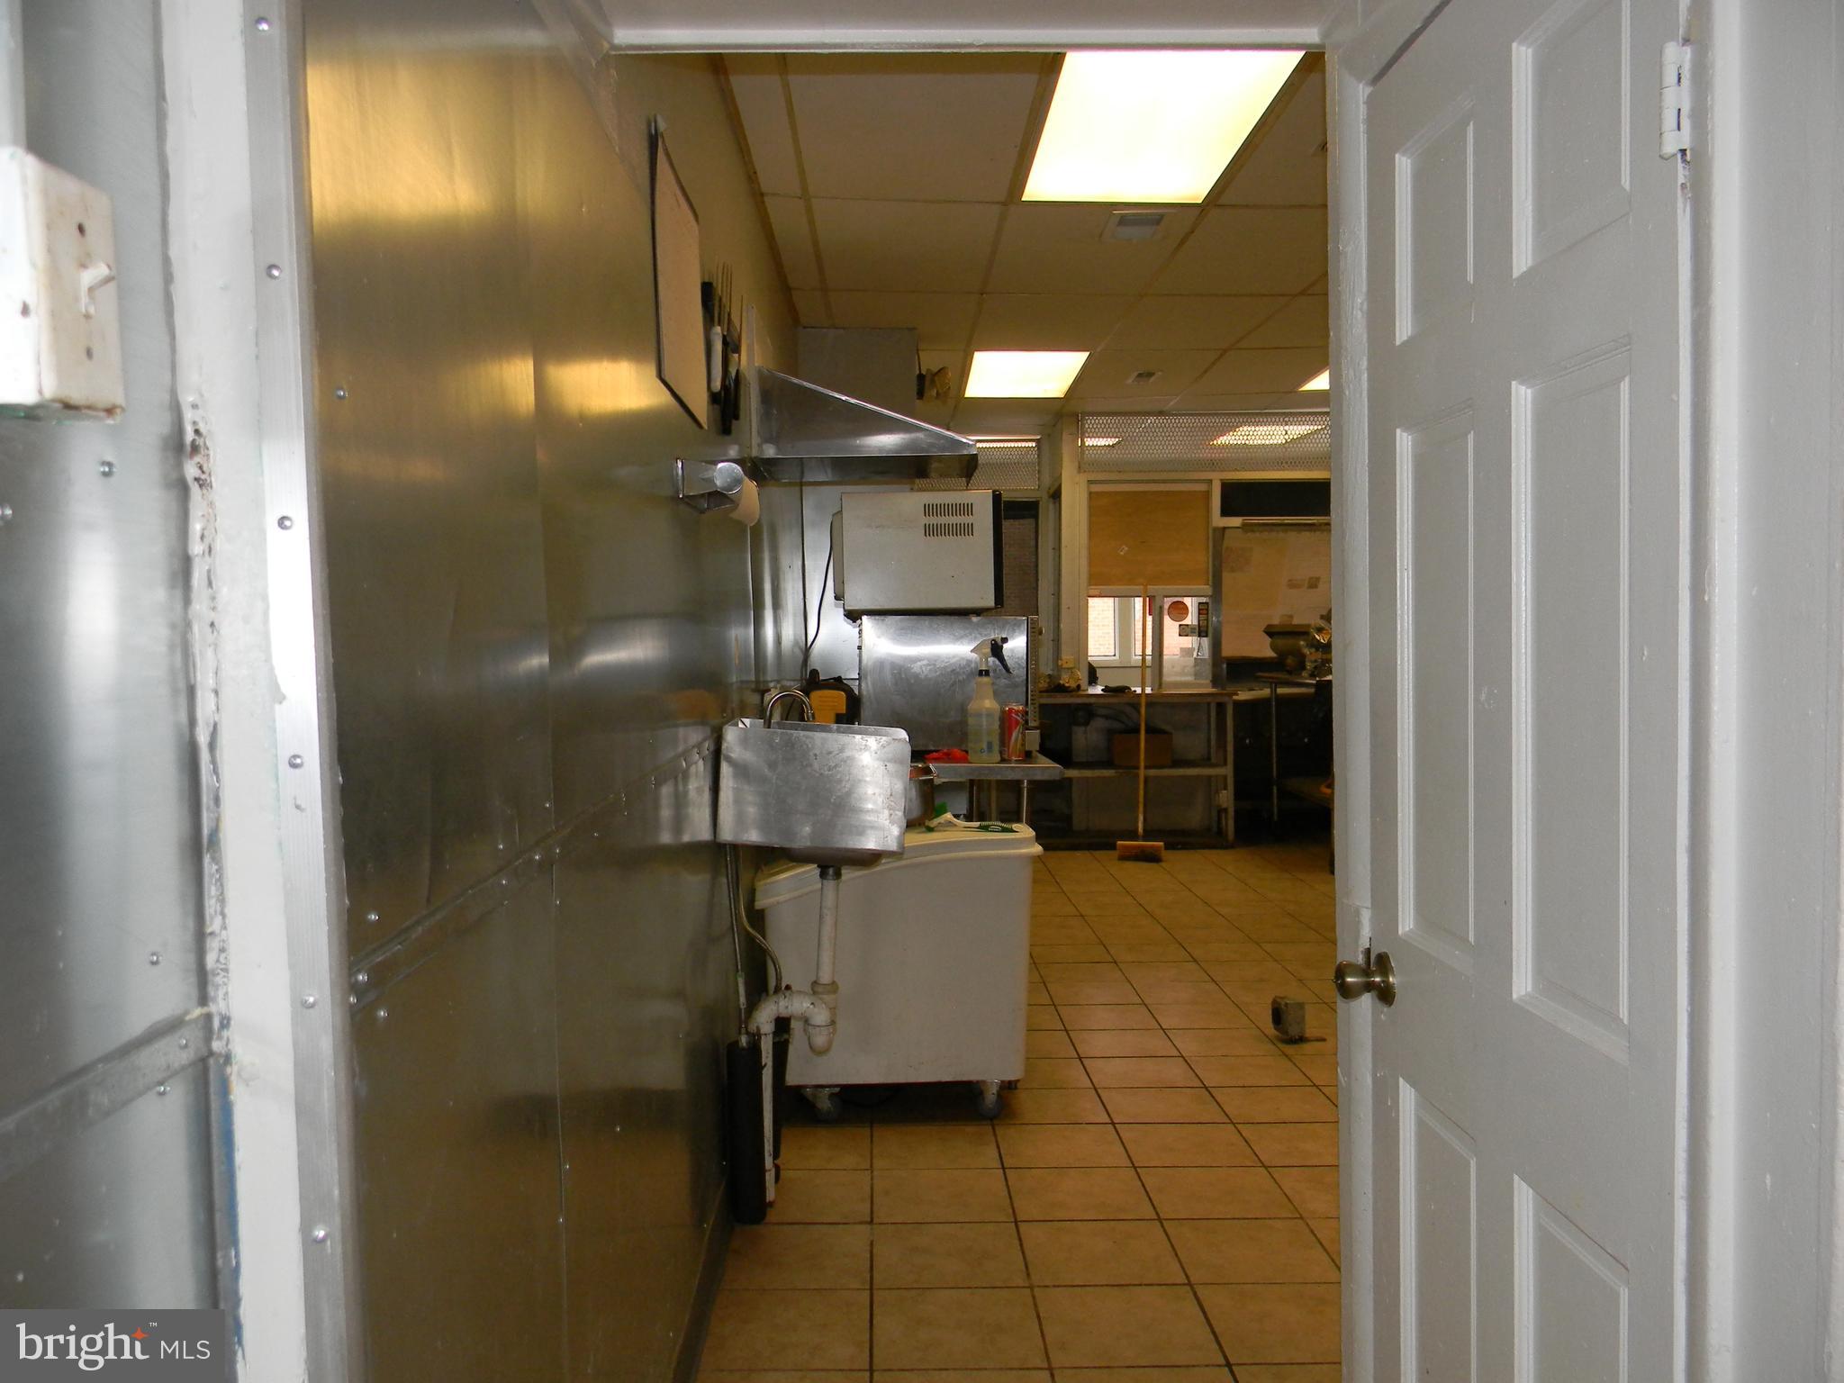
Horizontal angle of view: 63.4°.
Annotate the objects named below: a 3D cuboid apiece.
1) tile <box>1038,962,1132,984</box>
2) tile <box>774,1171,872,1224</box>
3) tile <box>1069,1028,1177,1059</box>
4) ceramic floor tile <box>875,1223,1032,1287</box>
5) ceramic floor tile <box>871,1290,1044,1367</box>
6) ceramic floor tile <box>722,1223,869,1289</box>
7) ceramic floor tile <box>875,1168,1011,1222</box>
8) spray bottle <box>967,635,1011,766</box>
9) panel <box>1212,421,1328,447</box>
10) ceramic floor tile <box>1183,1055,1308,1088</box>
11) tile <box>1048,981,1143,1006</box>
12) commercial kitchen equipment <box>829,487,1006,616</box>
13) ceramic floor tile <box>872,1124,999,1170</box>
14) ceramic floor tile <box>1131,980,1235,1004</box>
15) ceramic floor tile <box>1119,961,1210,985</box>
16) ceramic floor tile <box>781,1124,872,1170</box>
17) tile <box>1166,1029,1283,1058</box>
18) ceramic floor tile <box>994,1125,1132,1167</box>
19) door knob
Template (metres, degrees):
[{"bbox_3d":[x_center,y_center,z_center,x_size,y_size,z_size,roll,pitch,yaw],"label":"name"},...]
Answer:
[{"bbox_3d":[0.584,1.032,5.447,0.302,0.010,0.302,0,2,-2],"label":"tile"},{"bbox_3d":[-0.261,1.136,3.344,0.292,0.010,0.304,0,2,-2],"label":"tile"},{"bbox_3d":[0.618,1.087,4.580,0.304,0.010,0.304,0,2,-2],"label":"tile"},{"bbox_3d":[0.052,1.127,2.975,0.302,0.010,0.302,0,2,-2],"label":"ceramic floor tile"},{"bbox_3d":[0.064,1.164,2.721,0.304,0.010,0.304,0,2,-2],"label":"ceramic floor tile"},{"bbox_3d":[-0.254,1.141,3.000,0.292,0.010,0.302,0,2,-2],"label":"ceramic floor tile"},{"bbox_3d":[0.044,1.146,3.371,0.305,0.010,0.305,0,2,-2],"label":"ceramic floor tile"},{"bbox_3d":[0.182,0.024,4.080,0.120,0.340,0.088,0,2,-2],"label":"spray bottle"},{"bbox_3d":[2.298,-1.740,10.084,0.570,0.050,1.180,0,2,-1],"label":"panel"},{"bbox_3d":[0.939,1.100,4.299,0.304,0.010,0.304,0,2,-2],"label":"ceramic floor tile"},{"bbox_3d":[0.593,1.044,5.140,0.302,0.010,0.302,0,2,-2],"label":"tile"},{"bbox_3d":[-0.023,-0.438,4.846,0.530,0.380,0.560,0,2,-1],"label":"commercial kitchen equipment"},{"bbox_3d":[0.033,1.115,3.623,0.302,0.010,0.302,0,2,-2],"label":"ceramic floor tile"},{"bbox_3d":[0.904,1.051,5.186,0.302,0.010,0.302,0,2,-2],"label":"ceramic floor tile"},{"bbox_3d":[0.894,1.038,5.493,0.302,0.010,0.302,0,2,-2],"label":"ceramic floor tile"},{"bbox_3d":[-0.278,1.133,3.672,0.305,0.010,0.305,0,2,-2],"label":"ceramic floor tile"},{"bbox_3d":[0.925,1.087,4.599,0.304,0.010,0.304,0,2,-2],"label":"tile"},{"bbox_3d":[0.346,1.133,3.692,0.305,0.010,0.305,0,2,-2],"label":"ceramic floor tile"},{"bbox_3d":[0.543,0.353,1.830,0.063,0.065,0.065,0,2,-2],"label":"door knob"}]

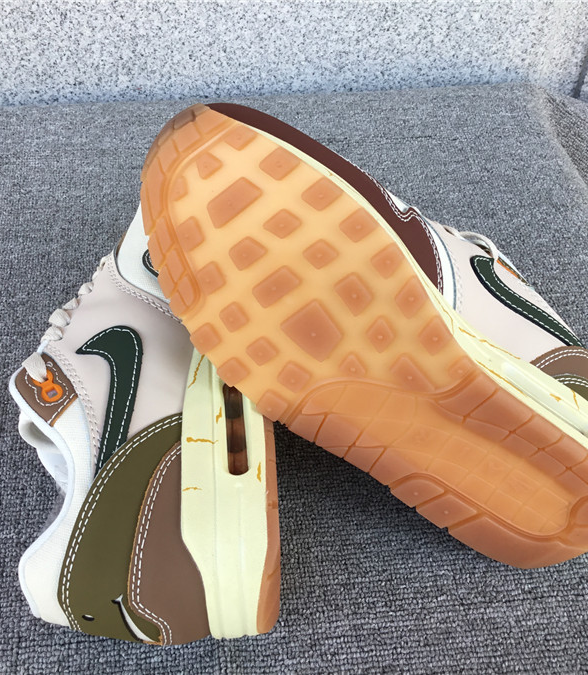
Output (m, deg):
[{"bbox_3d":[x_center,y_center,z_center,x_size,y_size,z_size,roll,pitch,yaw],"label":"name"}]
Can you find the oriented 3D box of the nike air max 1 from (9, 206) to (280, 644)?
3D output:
[{"bbox_3d":[-0.073,0.013,0.398,0.125,0.108,0.297,1,48,-5],"label":"nike air max 1"}]

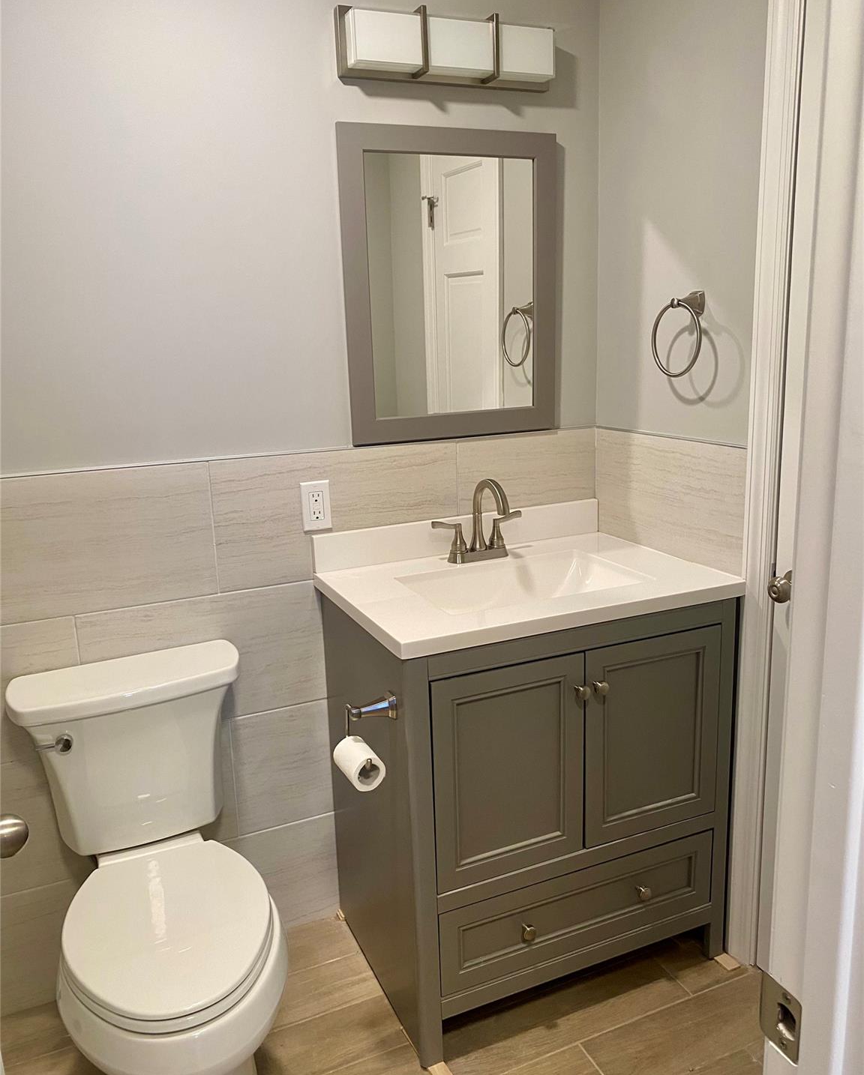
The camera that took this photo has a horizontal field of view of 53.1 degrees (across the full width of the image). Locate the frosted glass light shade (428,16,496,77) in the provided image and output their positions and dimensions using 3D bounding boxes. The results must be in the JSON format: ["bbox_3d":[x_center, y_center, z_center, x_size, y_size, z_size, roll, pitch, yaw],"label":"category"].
[{"bbox_3d":[0.050,-1.056,1.873,0.156,0.097,0.074,-8,14,-23],"label":"frosted glass light shade"}]

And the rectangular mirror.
[{"bbox_3d":[0.052,-0.583,2.032,0.543,0.694,0.025,-8,14,-23],"label":"rectangular mirror"}]

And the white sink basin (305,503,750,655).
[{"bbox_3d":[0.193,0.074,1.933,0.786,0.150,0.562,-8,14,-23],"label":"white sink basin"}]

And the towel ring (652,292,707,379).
[{"bbox_3d":[0.548,-0.439,1.880,0.067,0.178,0.166,-7,14,-23],"label":"towel ring"}]

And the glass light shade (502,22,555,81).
[{"bbox_3d":[0.200,-1.089,1.955,0.148,0.100,0.052,-7,14,-23],"label":"glass light shade"}]

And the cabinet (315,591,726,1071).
[{"bbox_3d":[0.216,0.553,2.055,0.775,0.894,0.548,-7,14,-23],"label":"cabinet"}]

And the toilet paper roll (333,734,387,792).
[{"bbox_3d":[-0.137,0.426,1.634,0.065,0.065,0.104,-8,14,-23],"label":"toilet paper roll"}]

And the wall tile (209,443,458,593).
[{"bbox_3d":[-0.212,-0.057,2.048,0.601,0.301,0.012,-7,14,-23],"label":"wall tile"}]

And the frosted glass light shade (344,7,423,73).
[{"bbox_3d":[-0.098,-1.050,1.829,0.152,0.100,0.052,-7,14,-23],"label":"frosted glass light shade"}]

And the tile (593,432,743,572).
[{"bbox_3d":[0.559,-0.087,2.064,0.012,0.301,0.571,-7,14,-23],"label":"tile"}]

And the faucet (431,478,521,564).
[{"bbox_3d":[0.134,-0.038,2.035,0.240,0.200,0.170,-8,14,-23],"label":"faucet"}]

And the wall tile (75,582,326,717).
[{"bbox_3d":[-0.482,0.277,1.994,0.603,0.307,0.010,-8,14,-23],"label":"wall tile"}]

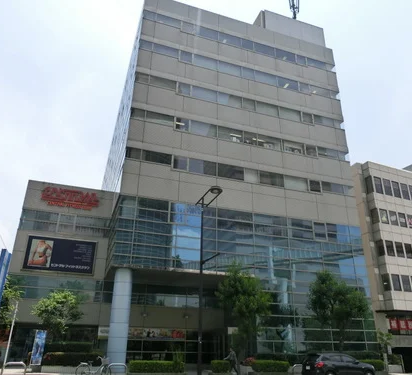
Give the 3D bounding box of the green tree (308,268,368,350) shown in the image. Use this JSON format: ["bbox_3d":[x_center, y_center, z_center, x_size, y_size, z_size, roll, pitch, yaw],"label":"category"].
[{"bbox_3d":[10.428,10.284,28.180,4.600,7.535,4.300,9,-25,-17],"label":"green tree"}]

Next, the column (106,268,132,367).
[{"bbox_3d":[-5.979,9.189,25.313,1.250,6.790,1.250,9,-25,-17],"label":"column"}]

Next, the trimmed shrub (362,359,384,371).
[{"bbox_3d":[13.058,14.007,28.338,2.424,0.849,0.900,9,-25,-17],"label":"trimmed shrub"}]

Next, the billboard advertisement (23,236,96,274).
[{"bbox_3d":[-11.943,5.630,29.895,5.451,2.837,0.200,9,-25,-17],"label":"billboard advertisement"}]

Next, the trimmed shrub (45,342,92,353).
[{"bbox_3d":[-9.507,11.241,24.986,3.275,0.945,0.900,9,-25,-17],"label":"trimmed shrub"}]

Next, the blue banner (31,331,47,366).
[{"bbox_3d":[-10.373,9.984,22.439,0.596,2.025,0.150,9,-25,-17],"label":"blue banner"}]

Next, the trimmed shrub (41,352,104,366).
[{"bbox_3d":[-8.582,11.130,23.418,3.893,0.779,1.000,9,-25,-17],"label":"trimmed shrub"}]

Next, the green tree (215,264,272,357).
[{"bbox_3d":[2.729,9.253,26.196,3.800,7.561,3.700,1,-24,0],"label":"green tree"}]

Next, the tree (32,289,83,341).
[{"bbox_3d":[-10.489,9.705,25.178,3.300,4.900,3.200,9,-25,-17],"label":"tree"}]

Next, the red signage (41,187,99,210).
[{"bbox_3d":[-11.851,1.012,31.908,4.672,1.771,0.200,9,-25,-17],"label":"red signage"}]

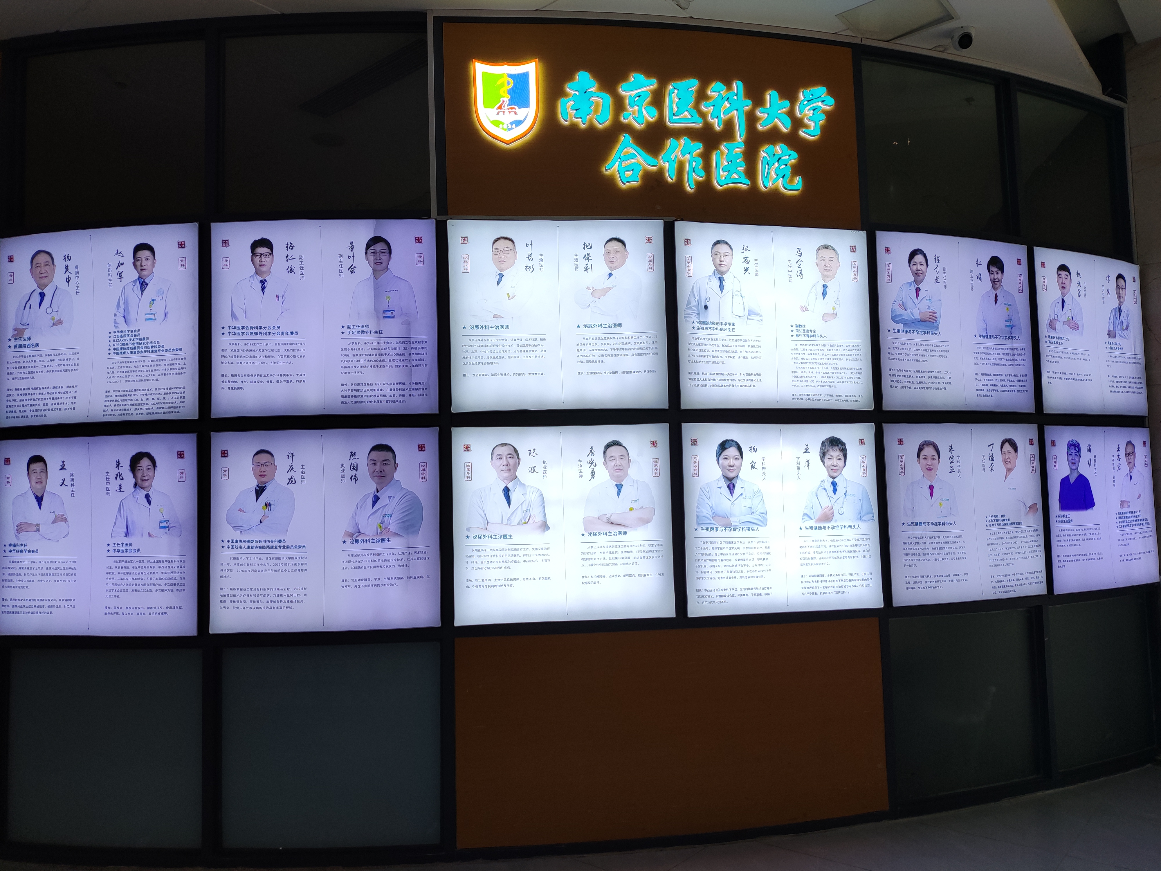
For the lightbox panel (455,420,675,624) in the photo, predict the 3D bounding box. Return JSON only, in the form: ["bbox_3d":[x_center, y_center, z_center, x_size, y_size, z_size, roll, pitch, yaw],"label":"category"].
[{"bbox_3d":[-0.067,0.362,3.471,0.912,0.811,0.050,-1,-4,-6],"label":"lightbox panel"}]

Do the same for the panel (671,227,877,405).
[{"bbox_3d":[0.868,-0.522,3.696,0.916,0.818,0.050,0,-4,-13],"label":"panel"}]

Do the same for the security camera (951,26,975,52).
[{"bbox_3d":[1.767,-1.828,3.871,0.108,0.090,0.108,-1,-4,-10],"label":"security camera"}]

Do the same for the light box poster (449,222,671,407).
[{"bbox_3d":[-0.088,-0.511,3.531,0.915,0.813,0.050,-1,-4,-6],"label":"light box poster"}]

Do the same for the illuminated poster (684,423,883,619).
[{"bbox_3d":[0.888,0.354,3.636,0.913,0.818,0.050,0,-4,-13],"label":"illuminated poster"}]

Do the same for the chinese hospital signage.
[{"bbox_3d":[0.355,-1.357,3.664,1.871,0.847,0.090,-1,-4,-10],"label":"chinese hospital signage"}]

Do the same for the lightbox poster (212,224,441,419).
[{"bbox_3d":[-1.067,-0.489,3.478,0.939,0.815,0.050,-1,-4,0],"label":"lightbox poster"}]

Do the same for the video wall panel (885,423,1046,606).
[{"bbox_3d":[1.813,0.353,3.908,0.907,0.821,0.050,0,-4,-20],"label":"video wall panel"}]

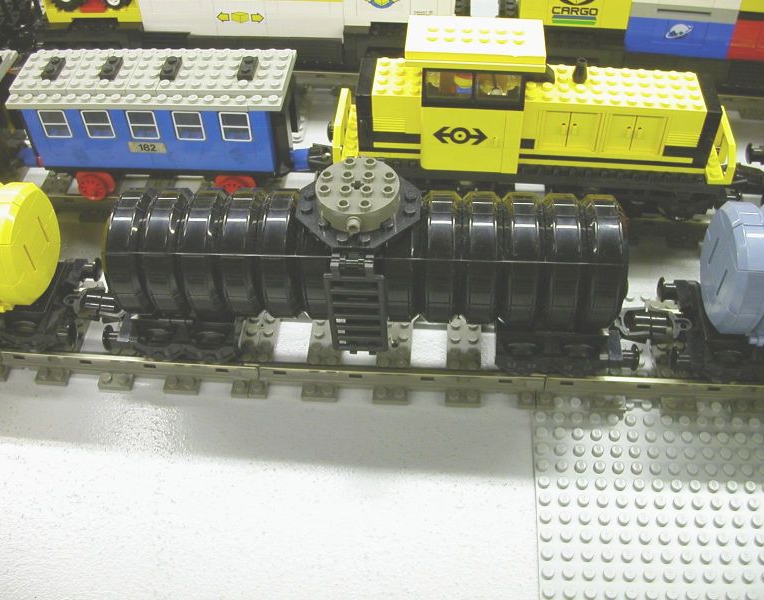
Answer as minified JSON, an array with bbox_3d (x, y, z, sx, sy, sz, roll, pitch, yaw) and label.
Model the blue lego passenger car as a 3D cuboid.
[{"bbox_3d":[-0.118,-0.096,0.462,0.144,0.075,0.048,3,50,5],"label":"blue lego passenger car"}]

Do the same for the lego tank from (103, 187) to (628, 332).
[{"bbox_3d":[-0.006,-0.019,0.360,0.208,0.053,0.053,2,50,4],"label":"lego tank"}]

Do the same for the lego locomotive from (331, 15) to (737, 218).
[{"bbox_3d":[0.075,-0.093,0.434,0.201,0.095,0.048,3,50,5],"label":"lego locomotive"}]

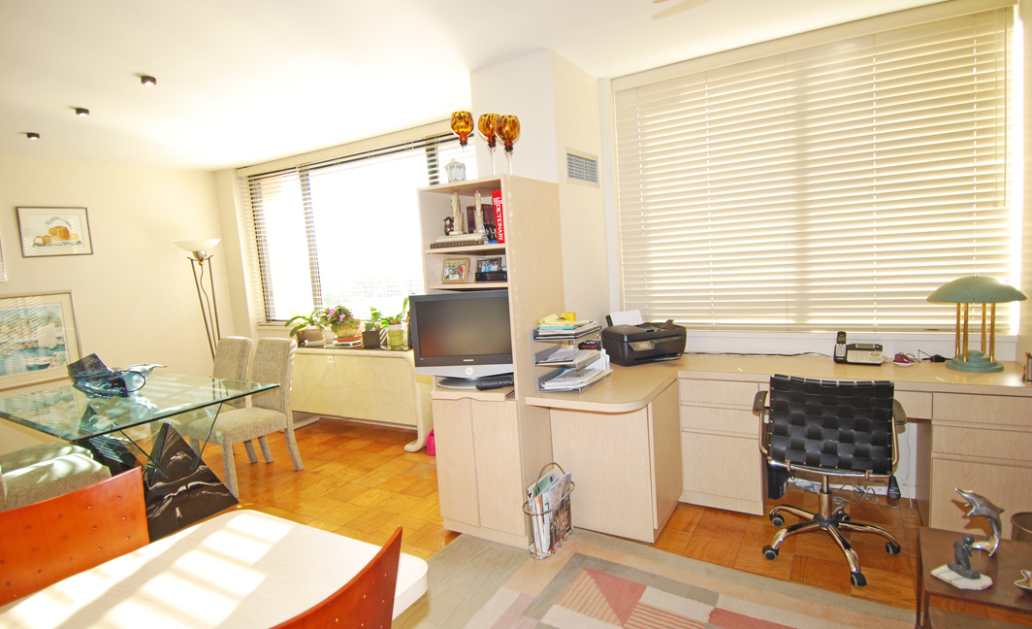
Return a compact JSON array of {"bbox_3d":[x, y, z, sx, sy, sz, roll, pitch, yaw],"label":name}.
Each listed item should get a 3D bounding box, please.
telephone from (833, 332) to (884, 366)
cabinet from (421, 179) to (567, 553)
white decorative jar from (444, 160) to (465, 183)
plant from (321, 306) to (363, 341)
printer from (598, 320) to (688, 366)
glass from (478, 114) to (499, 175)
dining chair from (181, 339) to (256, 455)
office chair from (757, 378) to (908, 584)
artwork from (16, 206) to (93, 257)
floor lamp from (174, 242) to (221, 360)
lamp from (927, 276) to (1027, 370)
[{"bbox_3d":[1.799,0.179,2.725,0.198,0.152,0.142,0,7,30],"label":"telephone"},{"bbox_3d":[-0.070,0.224,2.856,0.520,1.815,0.615,0,8,30],"label":"cabinet"},{"bbox_3d":[-0.299,-0.714,2.600,0.108,0.132,0.085,0,8,30],"label":"white decorative jar"},{"bbox_3d":[-1.502,0.079,4.432,0.325,0.304,0.304,0,7,30],"label":"plant"},{"bbox_3d":[0.789,0.172,3.176,0.431,0.198,0.340,-5,6,-16],"label":"printer"},{"bbox_3d":[-0.122,-0.851,2.675,0.120,0.361,0.120,-4,7,0],"label":"glass"},{"bbox_3d":[-2.273,0.682,3.793,0.456,0.943,0.588,0,7,30],"label":"dining chair"},{"bbox_3d":[1.428,0.652,2.368,0.585,0.876,0.610,0,8,32],"label":"office chair"},{"bbox_3d":[-3.984,-0.716,4.486,0.025,0.415,0.485,0,8,32],"label":"artwork"},{"bbox_3d":[-2.825,0.204,4.774,0.426,1.755,0.426,0,7,30],"label":"floor lamp"},{"bbox_3d":[2.180,0.036,2.452,0.360,0.446,0.360,0,7,30],"label":"lamp"}]

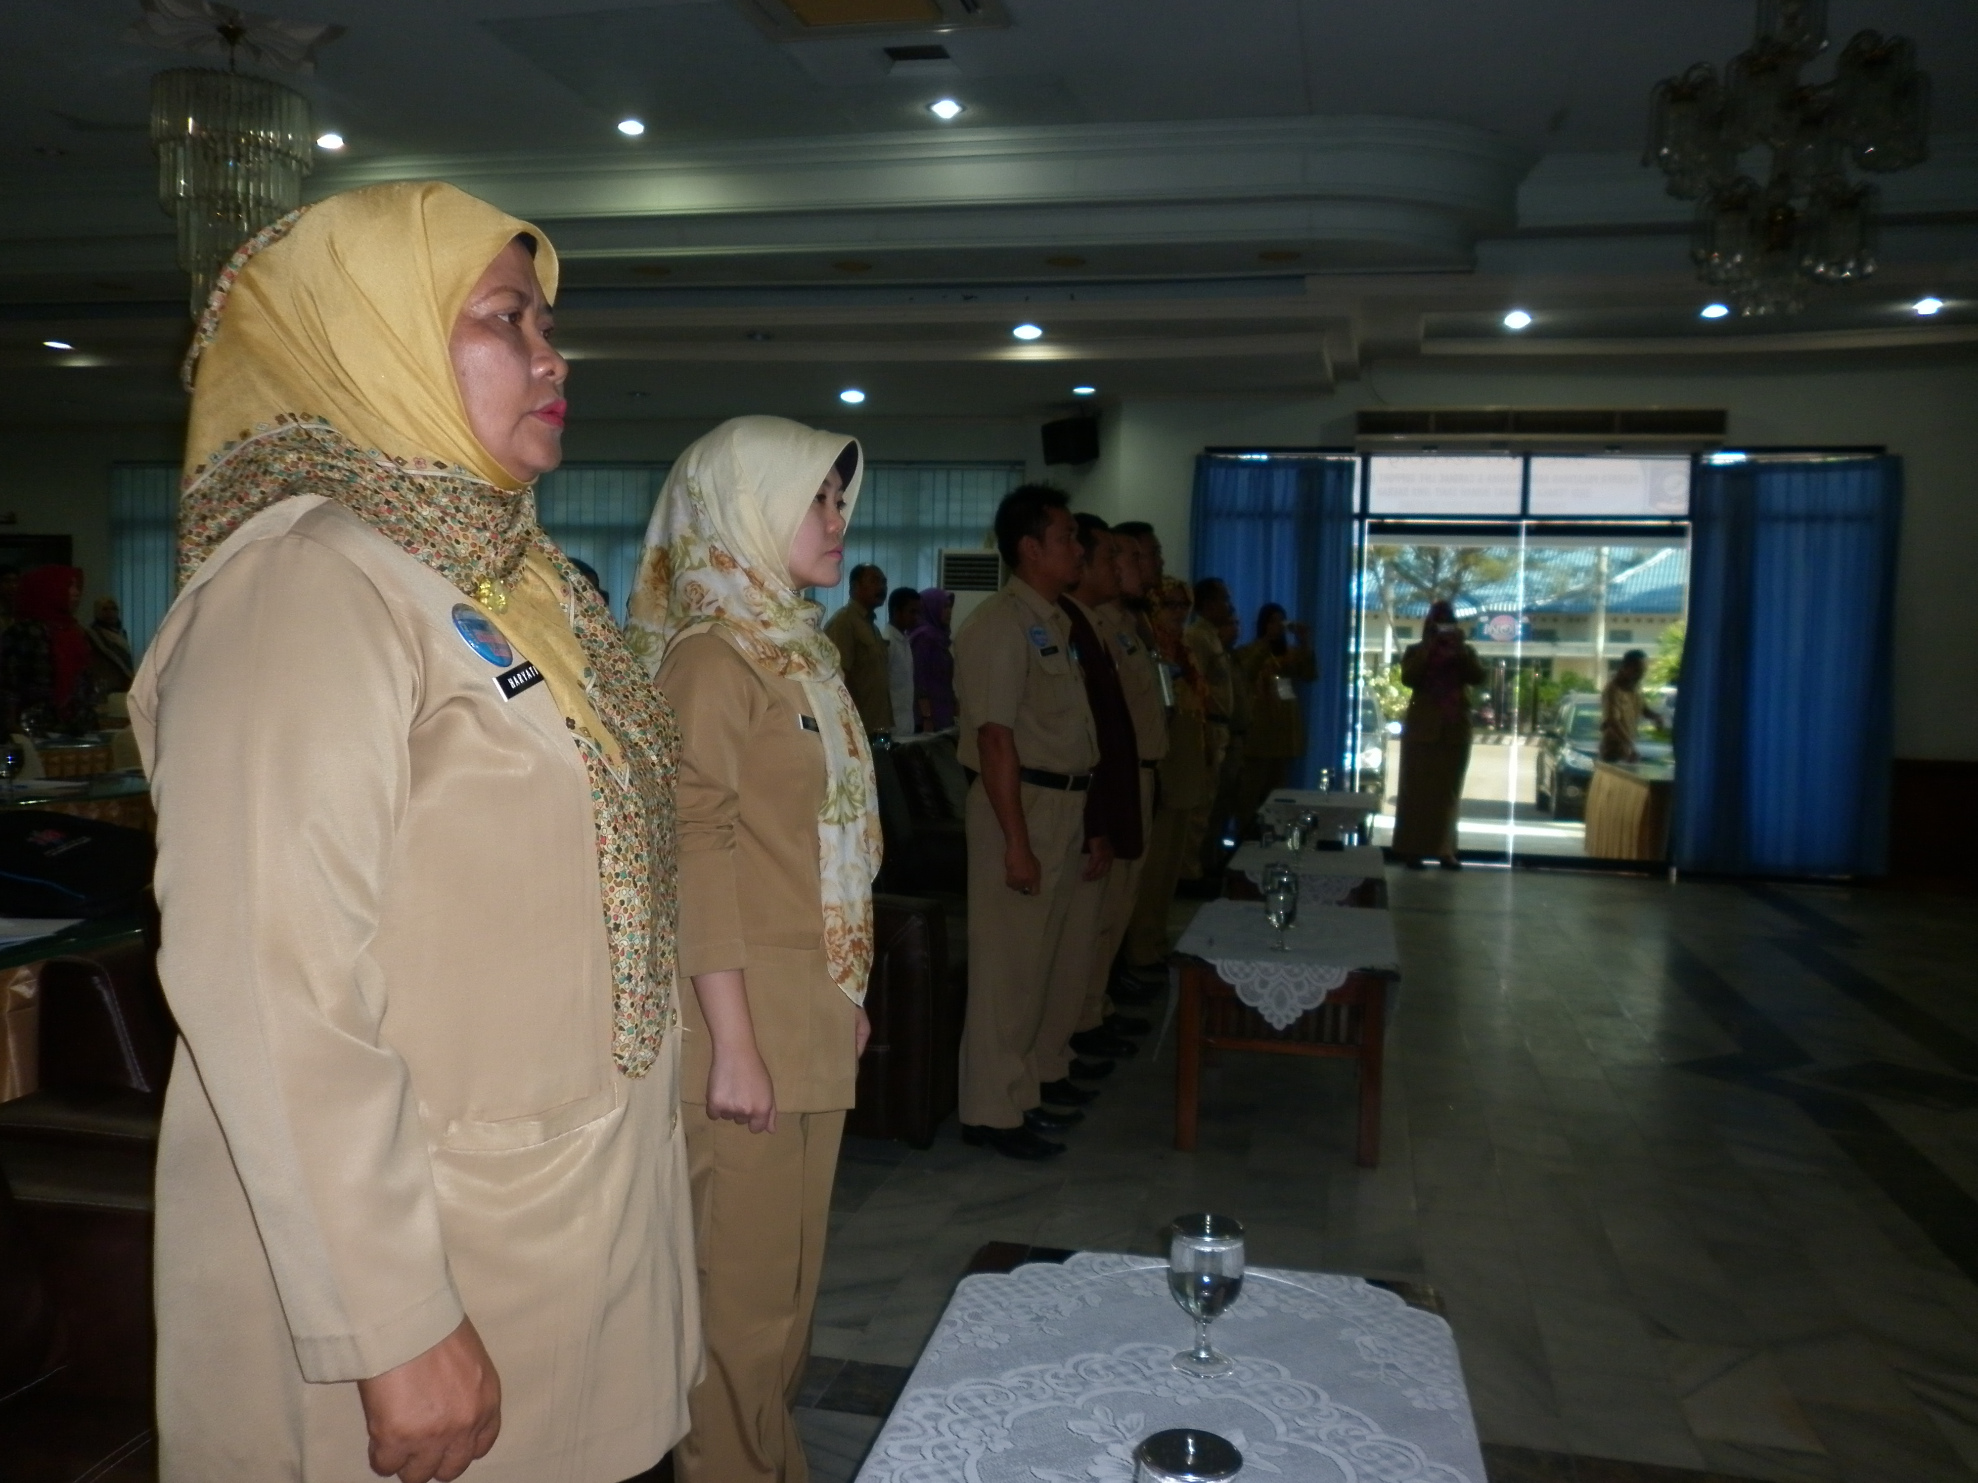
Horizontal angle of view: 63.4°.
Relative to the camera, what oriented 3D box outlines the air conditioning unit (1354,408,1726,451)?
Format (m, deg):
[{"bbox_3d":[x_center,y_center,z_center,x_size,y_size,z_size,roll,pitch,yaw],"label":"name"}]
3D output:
[{"bbox_3d":[3.258,-1.857,9.463,2.080,0.250,0.230,2,3,11],"label":"air conditioning unit"}]

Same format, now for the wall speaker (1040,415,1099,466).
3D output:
[{"bbox_3d":[0.551,-2.064,10.947,0.250,0.280,0.310,-15,11,-30],"label":"wall speaker"}]

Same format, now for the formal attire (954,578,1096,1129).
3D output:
[{"bbox_3d":[0.094,0.276,4.146,0.350,1.410,0.520,3,4,20],"label":"formal attire"}]

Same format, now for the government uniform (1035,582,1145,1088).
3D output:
[{"bbox_3d":[0.284,0.252,4.628,0.340,1.400,0.520,3,4,20],"label":"government uniform"}]

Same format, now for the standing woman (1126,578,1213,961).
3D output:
[{"bbox_3d":[0.732,0.119,6.579,0.310,1.586,0.460,2,3,24],"label":"standing woman"}]

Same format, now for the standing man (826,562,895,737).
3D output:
[{"bbox_3d":[-0.718,-0.138,8.900,0.340,1.710,0.520,2,4,18],"label":"standing man"}]

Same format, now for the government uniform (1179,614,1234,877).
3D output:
[{"bbox_3d":[1.188,0.044,8.775,0.320,1.450,0.480,2,3,13],"label":"government uniform"}]

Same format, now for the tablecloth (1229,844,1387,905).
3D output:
[{"bbox_3d":[1.280,0.542,6.376,0.600,0.170,1.100,2,3,13],"label":"tablecloth"}]

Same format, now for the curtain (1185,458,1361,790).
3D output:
[{"bbox_3d":[1.739,-0.545,9.864,0.980,2.460,0.160,2,3,11],"label":"curtain"}]

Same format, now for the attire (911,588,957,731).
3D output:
[{"bbox_3d":[-0.305,-0.058,8.900,0.320,1.580,0.460,2,3,10],"label":"attire"}]

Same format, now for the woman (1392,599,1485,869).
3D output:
[{"bbox_3d":[2.698,-0.048,9.650,0.560,1.620,0.460,2,3,7],"label":"woman"}]

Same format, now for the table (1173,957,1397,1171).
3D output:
[{"bbox_3d":[0.856,0.791,4.574,0.590,0.490,1.100,2,3,13],"label":"table"}]

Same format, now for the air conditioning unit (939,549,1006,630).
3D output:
[{"bbox_3d":[-0.103,-0.294,10.200,0.460,1.890,0.330,2,3,4],"label":"air conditioning unit"}]

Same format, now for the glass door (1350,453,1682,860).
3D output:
[{"bbox_3d":[3.365,-0.502,10.308,2.030,2.630,0.100,2,3,13],"label":"glass door"}]

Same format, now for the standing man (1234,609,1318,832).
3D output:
[{"bbox_3d":[1.666,-0.036,9.350,0.450,1.570,0.520,4,4,38],"label":"standing man"}]

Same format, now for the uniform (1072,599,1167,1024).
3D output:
[{"bbox_3d":[0.417,0.241,5.232,0.340,1.420,0.500,2,3,13],"label":"uniform"}]

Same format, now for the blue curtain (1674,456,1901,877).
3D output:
[{"bbox_3d":[4.930,-0.461,9.892,1.240,2.580,0.160,2,3,13],"label":"blue curtain"}]

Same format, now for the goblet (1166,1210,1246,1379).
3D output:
[{"bbox_3d":[0.234,0.602,1.725,0.081,0.155,0.081,1,3,0],"label":"goblet"}]

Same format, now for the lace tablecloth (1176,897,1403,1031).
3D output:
[{"bbox_3d":[0.863,0.626,4.576,0.610,0.190,1.120,2,3,13],"label":"lace tablecloth"}]

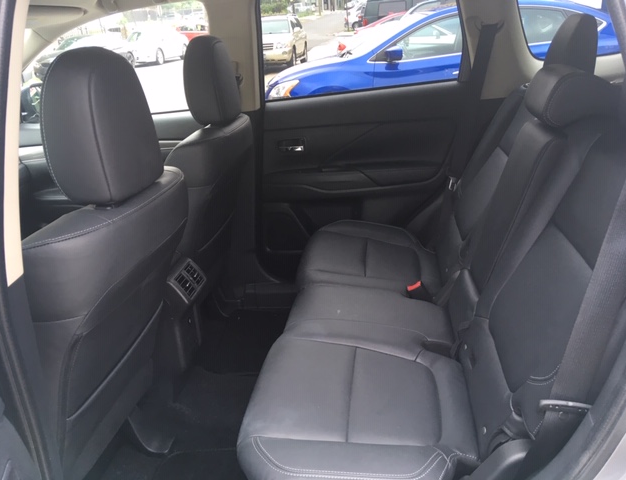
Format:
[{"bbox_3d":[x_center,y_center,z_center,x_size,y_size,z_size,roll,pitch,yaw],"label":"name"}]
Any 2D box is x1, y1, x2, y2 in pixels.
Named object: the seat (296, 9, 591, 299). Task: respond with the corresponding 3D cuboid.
[{"bbox_3d":[0.386,-0.213,1.670,0.865,0.900,0.520,1,22,8],"label":"seat"}]

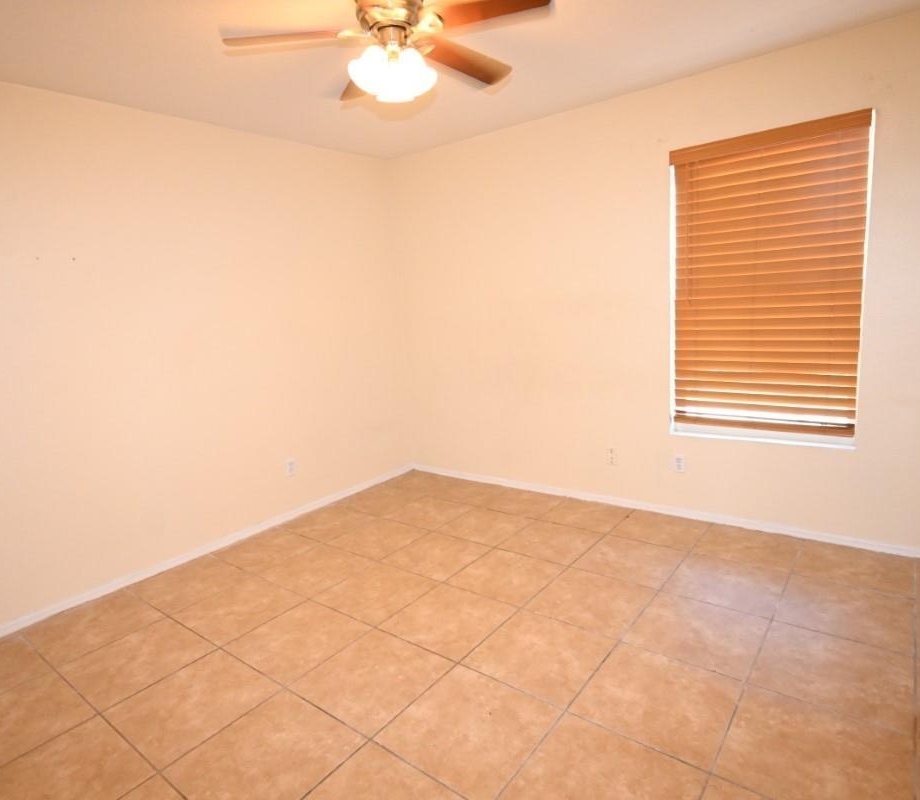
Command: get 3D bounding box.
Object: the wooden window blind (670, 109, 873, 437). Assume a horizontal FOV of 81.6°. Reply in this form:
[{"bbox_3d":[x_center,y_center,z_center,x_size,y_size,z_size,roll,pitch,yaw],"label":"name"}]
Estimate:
[{"bbox_3d":[1.581,-0.595,2.820,0.900,1.530,0.090,4,12,38],"label":"wooden window blind"}]

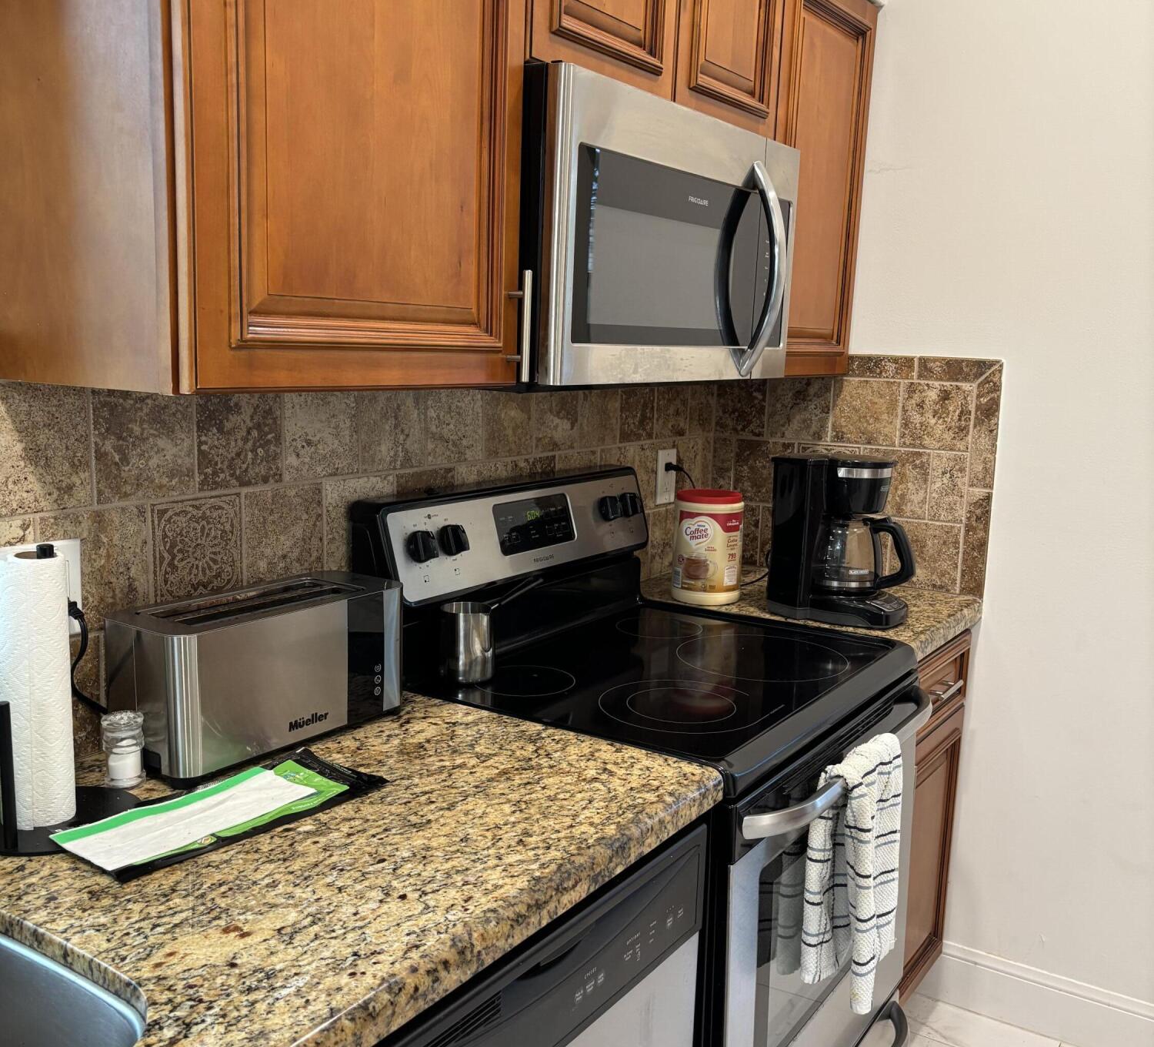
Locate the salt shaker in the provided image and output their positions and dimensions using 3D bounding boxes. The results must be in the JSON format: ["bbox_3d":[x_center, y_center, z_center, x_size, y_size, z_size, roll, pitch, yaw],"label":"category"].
[{"bbox_3d":[-0.520,0.257,1.326,0.047,0.077,0.047,8,11,33],"label":"salt shaker"}]

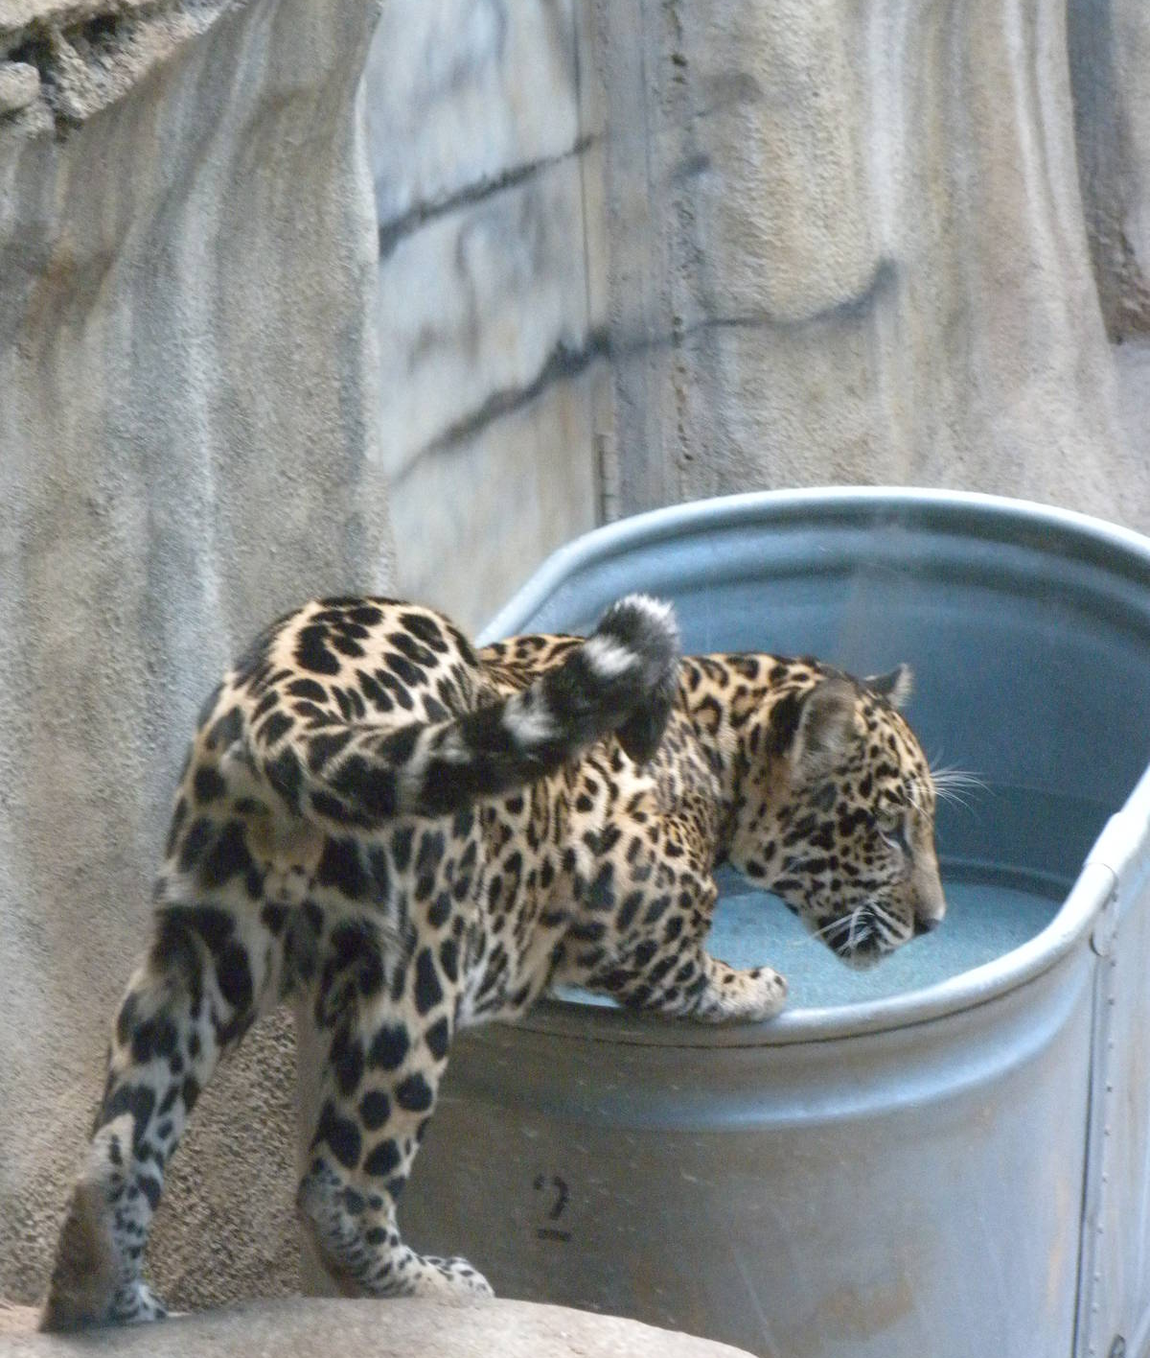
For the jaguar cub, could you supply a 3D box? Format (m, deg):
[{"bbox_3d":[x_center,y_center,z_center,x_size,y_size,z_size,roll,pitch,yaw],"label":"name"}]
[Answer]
[{"bbox_3d":[-0.043,0.157,3.860,0.350,0.530,0.760,21,31,41],"label":"jaguar cub"}]

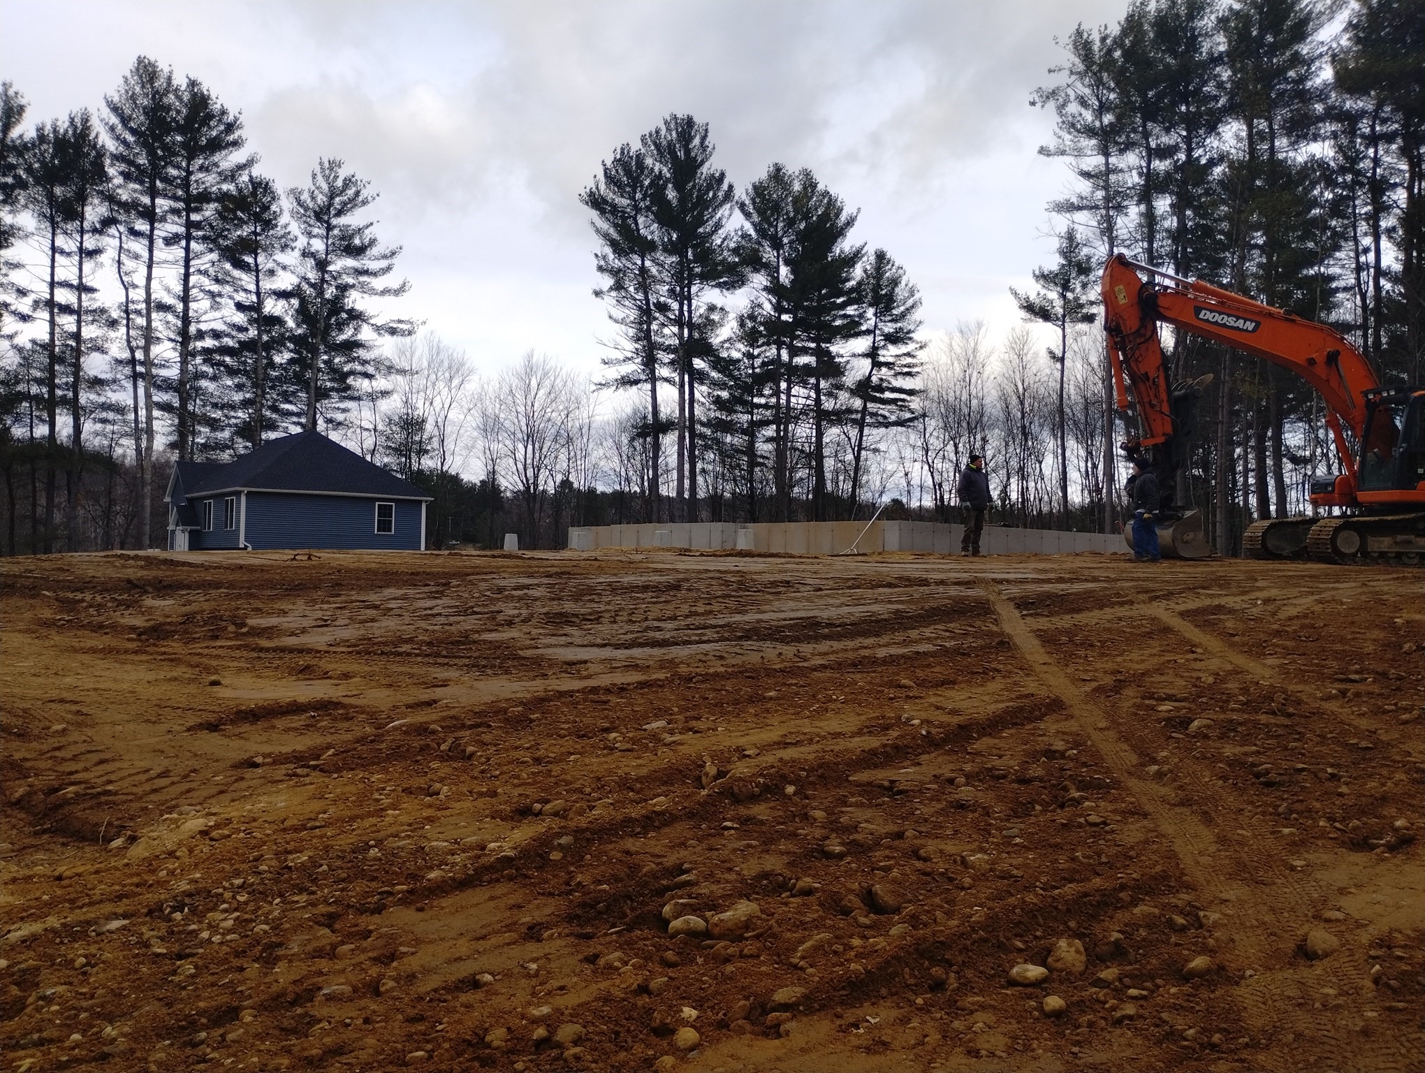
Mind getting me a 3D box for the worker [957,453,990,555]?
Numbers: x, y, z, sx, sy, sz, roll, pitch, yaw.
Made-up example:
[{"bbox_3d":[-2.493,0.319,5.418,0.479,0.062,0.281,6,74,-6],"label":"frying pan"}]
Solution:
[{"bbox_3d":[4.636,-0.564,20.500,0.450,1.800,0.620,0,-2,40],"label":"worker"}]

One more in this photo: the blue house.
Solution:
[{"bbox_3d":[-23.309,-2.264,62.871,10.300,6.695,15.913,2,-2,-37],"label":"blue house"}]

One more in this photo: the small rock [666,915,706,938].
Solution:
[{"bbox_3d":[-0.090,1.344,3.975,0.137,0.070,0.102,1,-1,-1],"label":"small rock"}]

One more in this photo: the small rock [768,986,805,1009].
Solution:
[{"bbox_3d":[0.223,1.379,3.449,0.109,0.057,0.092,1,-1,4],"label":"small rock"}]

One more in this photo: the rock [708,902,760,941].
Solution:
[{"bbox_3d":[0.073,1.323,3.975,0.186,0.127,0.139,1,-1,1],"label":"rock"}]

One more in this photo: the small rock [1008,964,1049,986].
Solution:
[{"bbox_3d":[0.998,1.384,3.643,0.129,0.059,0.090,1,-2,16],"label":"small rock"}]

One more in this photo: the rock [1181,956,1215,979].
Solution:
[{"bbox_3d":[1.564,1.387,3.716,0.106,0.070,0.085,1,-2,23],"label":"rock"}]

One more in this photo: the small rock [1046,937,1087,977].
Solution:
[{"bbox_3d":[1.141,1.357,3.727,0.128,0.117,0.102,1,-2,17],"label":"small rock"}]

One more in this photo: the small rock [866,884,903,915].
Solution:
[{"bbox_3d":[0.633,1.329,4.233,0.133,0.109,0.120,1,-1,9],"label":"small rock"}]

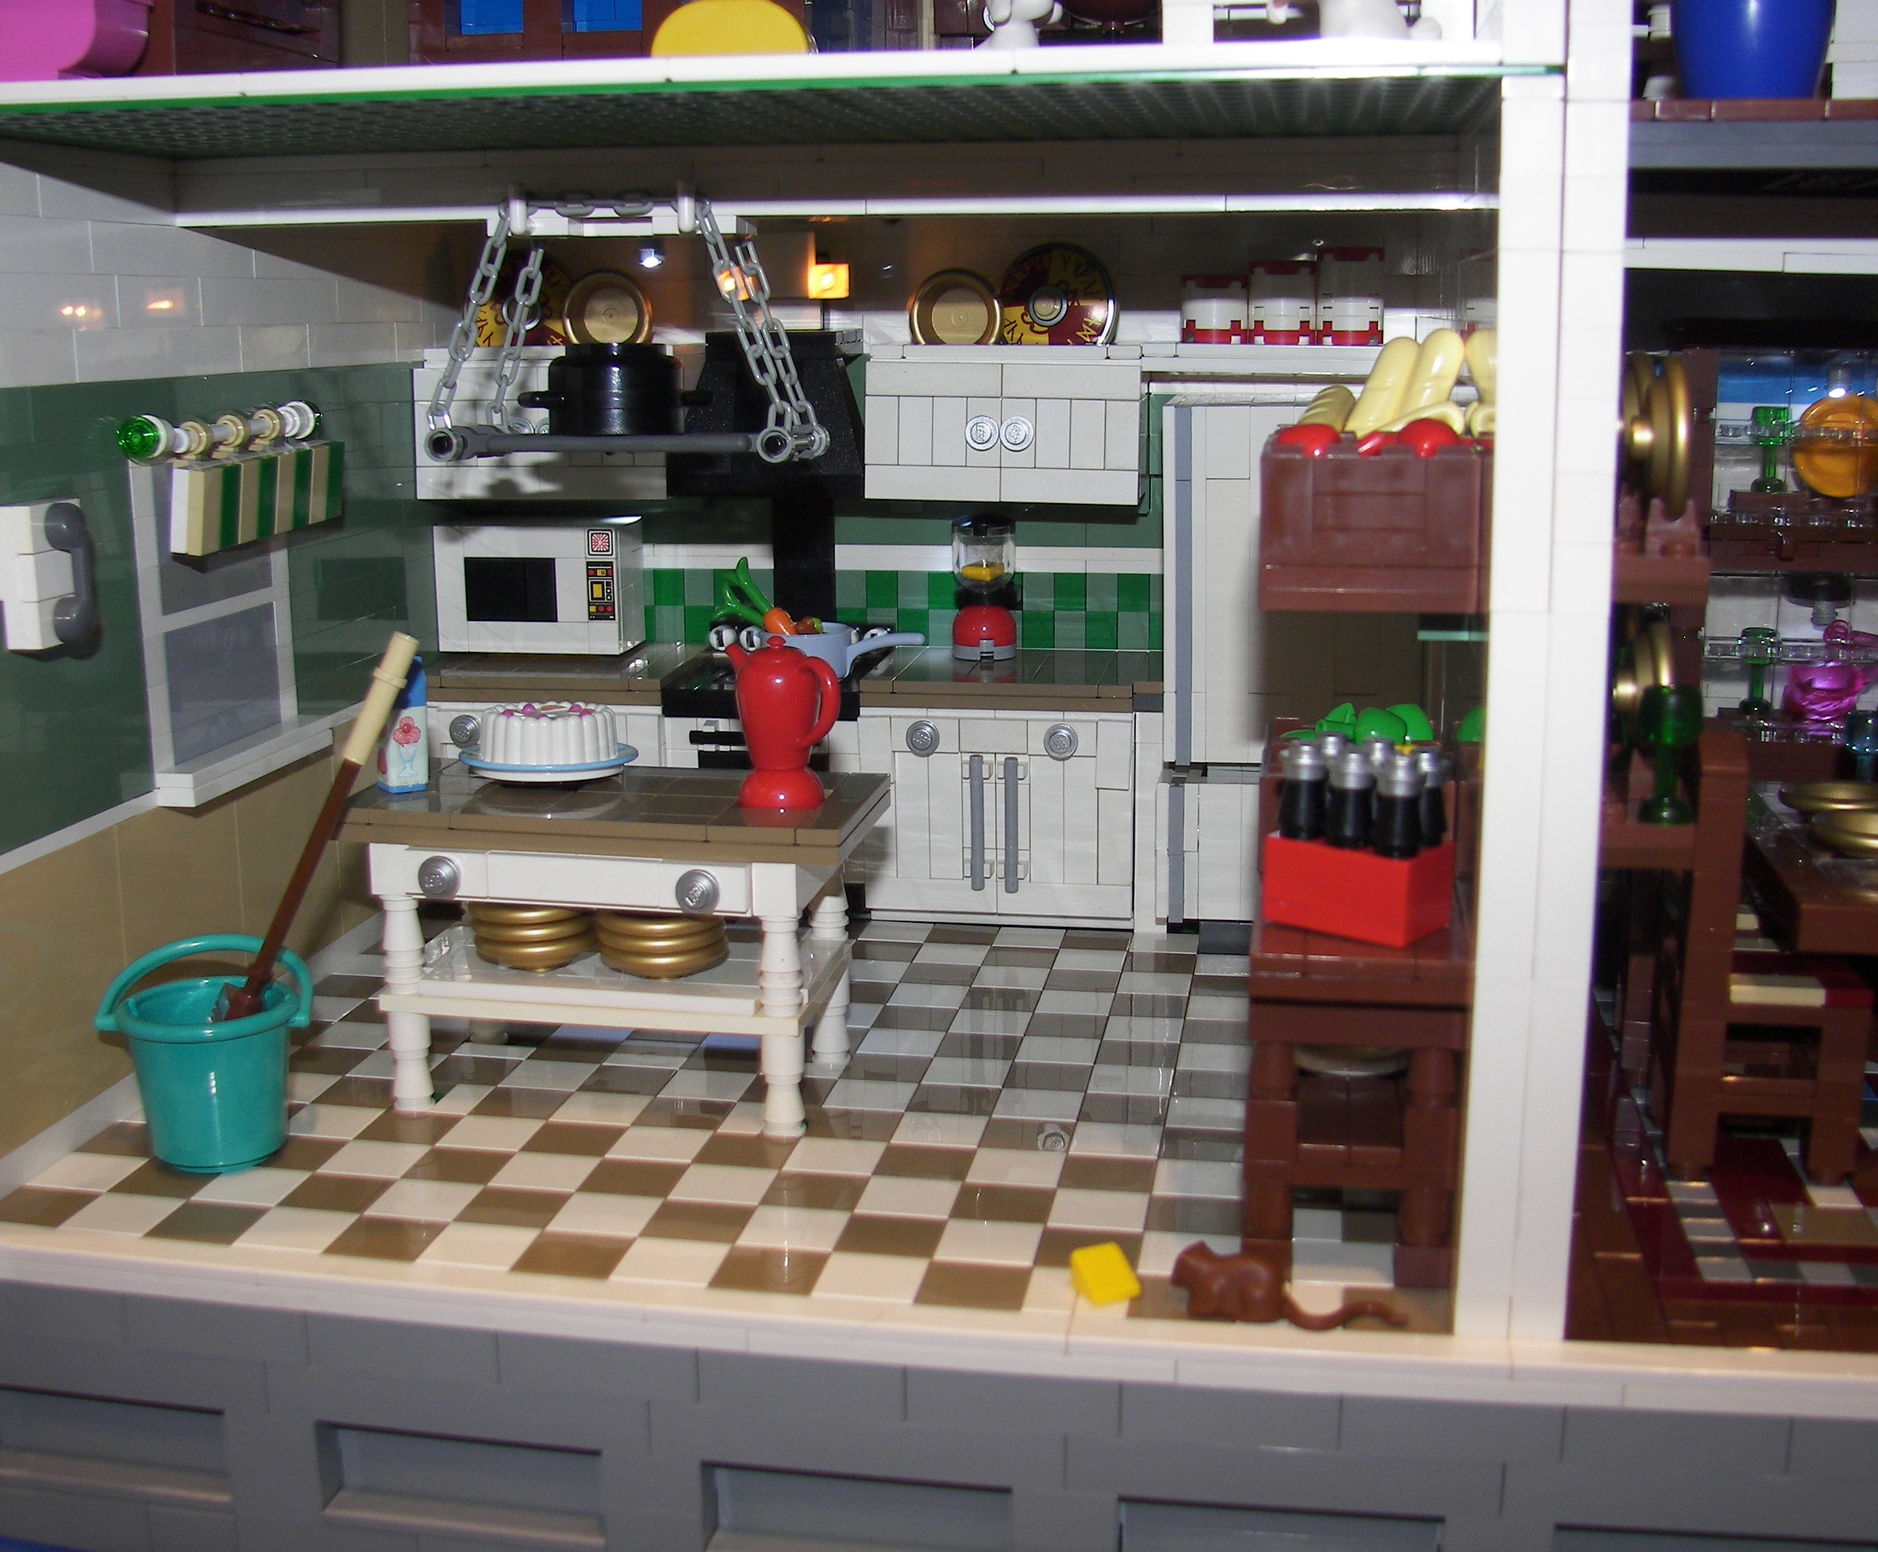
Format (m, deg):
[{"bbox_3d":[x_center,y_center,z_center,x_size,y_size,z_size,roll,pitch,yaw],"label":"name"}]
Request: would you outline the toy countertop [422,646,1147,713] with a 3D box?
[{"bbox_3d":[-0.033,-0.025,0.545,0.181,0.007,0.056,2,12,9],"label":"toy countertop"}]

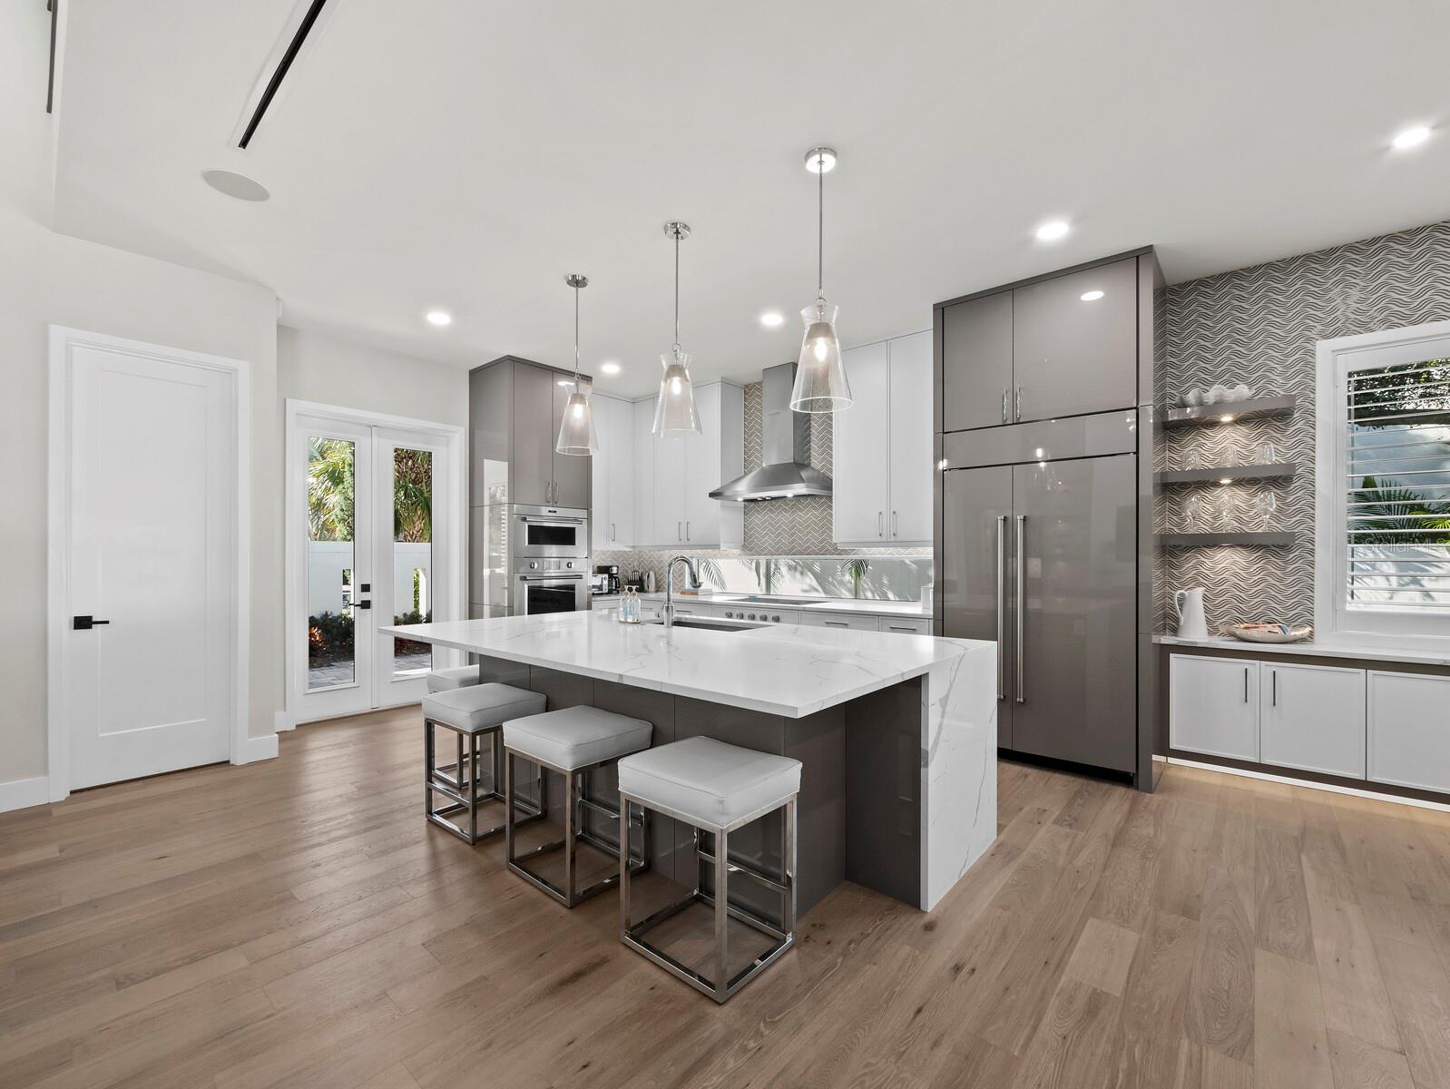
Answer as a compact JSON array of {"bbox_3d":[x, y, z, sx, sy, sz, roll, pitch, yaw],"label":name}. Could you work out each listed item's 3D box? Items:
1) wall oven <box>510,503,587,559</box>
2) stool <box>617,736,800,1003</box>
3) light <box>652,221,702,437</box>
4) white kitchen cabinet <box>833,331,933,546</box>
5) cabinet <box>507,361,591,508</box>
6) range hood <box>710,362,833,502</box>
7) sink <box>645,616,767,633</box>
[{"bbox_3d":[-1.760,-0.105,5.525,0.550,0.467,0.770,0,-1,40],"label":"wall oven"},{"bbox_3d":[-0.058,1.038,2.000,0.450,0.620,0.390,-1,-1,41],"label":"stool"},{"bbox_3d":[-0.245,-1.112,3.041,0.262,1.063,0.262,0,0,0],"label":"light"},{"bbox_3d":[1.394,-0.792,4.776,0.950,1.625,0.350,-1,-1,41],"label":"white kitchen cabinet"},{"bbox_3d":[-1.801,-0.960,5.520,0.620,1.230,0.820,-1,-1,41],"label":"cabinet"},{"bbox_3d":[0.476,-1.013,5.421,1.075,1.220,0.610,0,-1,40],"label":"range hood"},{"bbox_3d":[-0.096,0.593,3.393,0.690,0.230,0.410,-1,-1,41],"label":"sink"}]

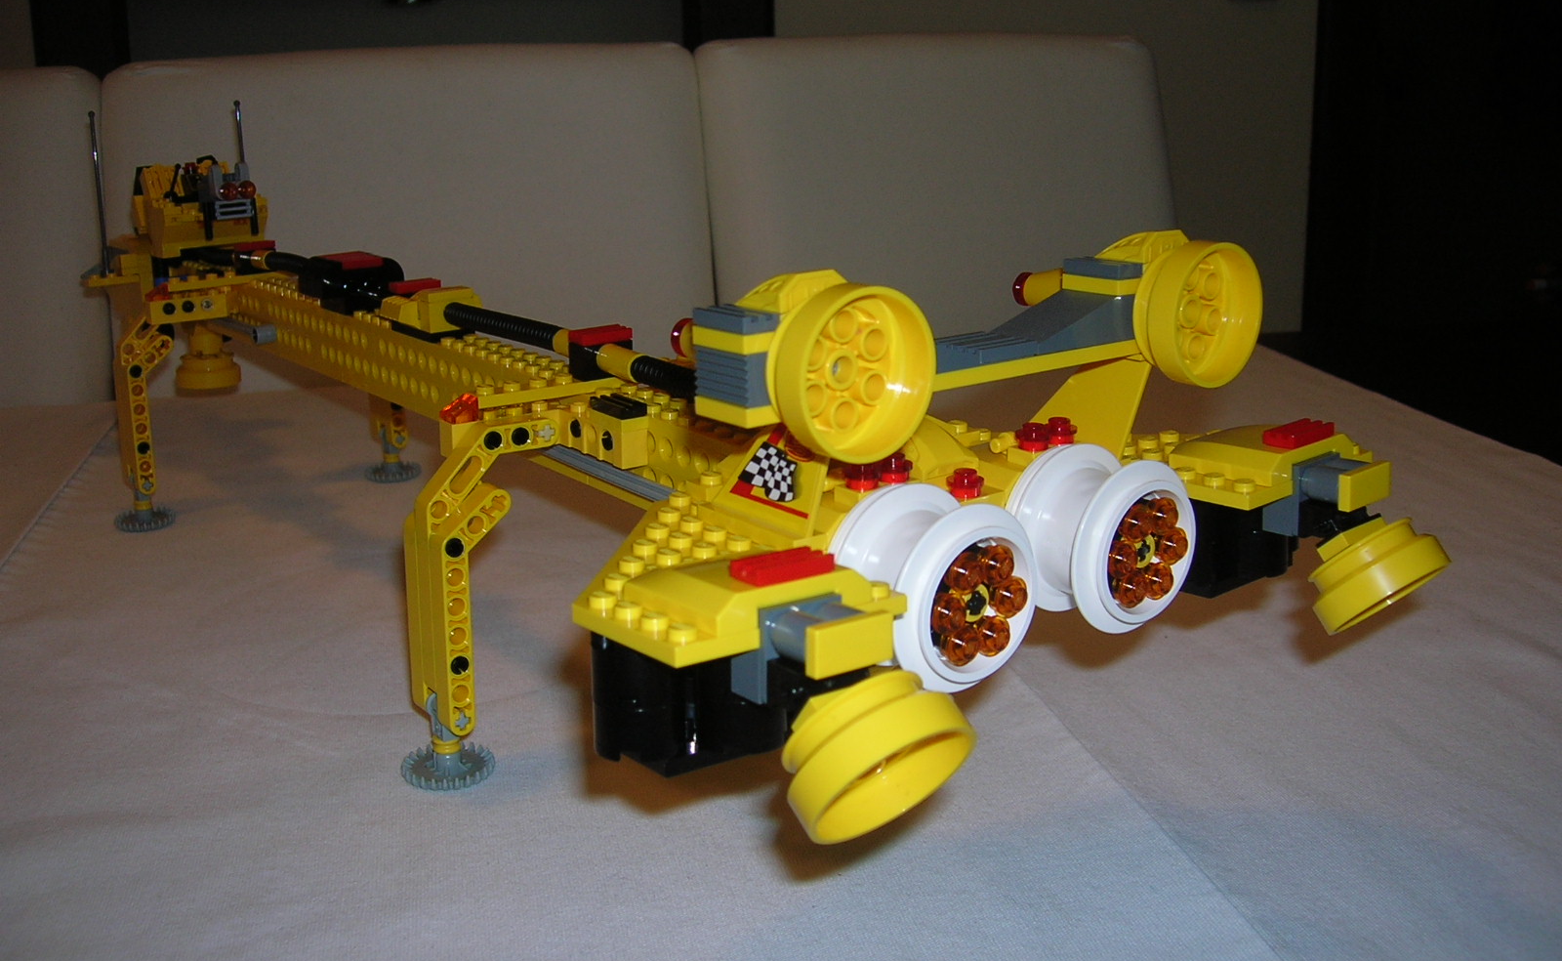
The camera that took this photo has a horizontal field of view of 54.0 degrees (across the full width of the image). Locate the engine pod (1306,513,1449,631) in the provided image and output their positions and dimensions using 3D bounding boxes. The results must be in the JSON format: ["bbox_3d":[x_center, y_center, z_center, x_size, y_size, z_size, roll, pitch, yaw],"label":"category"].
[{"bbox_3d":[0.125,0.019,0.324,0.030,0.030,0.014,-14,64,-39],"label":"engine pod"}]

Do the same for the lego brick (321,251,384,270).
[{"bbox_3d":[-0.162,-0.083,0.580,0.016,0.003,0.024,-13,19,-35],"label":"lego brick"}]

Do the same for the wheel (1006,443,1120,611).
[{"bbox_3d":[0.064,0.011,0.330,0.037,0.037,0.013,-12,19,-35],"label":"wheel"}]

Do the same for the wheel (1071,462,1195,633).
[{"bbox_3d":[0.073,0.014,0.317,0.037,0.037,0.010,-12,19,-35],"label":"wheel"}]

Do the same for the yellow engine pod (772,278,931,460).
[{"bbox_3d":[0.011,-0.019,0.264,0.030,0.030,0.013,-11,17,-35],"label":"yellow engine pod"}]

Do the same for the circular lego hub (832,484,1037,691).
[{"bbox_3d":[0.029,0.020,0.293,0.037,0.037,0.025,-12,17,-36],"label":"circular lego hub"}]

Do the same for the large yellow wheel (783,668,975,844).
[{"bbox_3d":[0.014,0.042,0.241,0.030,0.030,0.015,-12,55,-35],"label":"large yellow wheel"}]

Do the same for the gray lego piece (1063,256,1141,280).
[{"bbox_3d":[0.071,-0.046,0.336,0.008,0.003,0.016,-12,19,-35],"label":"gray lego piece"}]

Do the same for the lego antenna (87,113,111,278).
[{"bbox_3d":[-0.317,-0.132,0.712,0.006,0.076,0.006,-10,18,-36],"label":"lego antenna"}]

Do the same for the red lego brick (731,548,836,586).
[{"bbox_3d":[0.000,0.014,0.258,0.016,0.003,0.008,-10,18,-36],"label":"red lego brick"}]

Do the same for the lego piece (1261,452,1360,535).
[{"bbox_3d":[0.124,0.004,0.352,0.016,0.016,0.019,-15,19,-35],"label":"lego piece"}]

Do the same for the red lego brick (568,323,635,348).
[{"bbox_3d":[-0.051,-0.041,0.433,0.016,0.003,0.008,-12,17,-36],"label":"red lego brick"}]

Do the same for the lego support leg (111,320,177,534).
[{"bbox_3d":[-0.273,-0.024,0.653,0.032,0.088,0.026,-12,19,-35],"label":"lego support leg"}]

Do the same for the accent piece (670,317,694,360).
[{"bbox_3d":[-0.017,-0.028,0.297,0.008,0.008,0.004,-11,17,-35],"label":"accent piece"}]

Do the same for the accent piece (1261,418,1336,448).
[{"bbox_3d":[0.119,-0.011,0.352,0.016,0.003,0.008,-15,19,-35],"label":"accent piece"}]

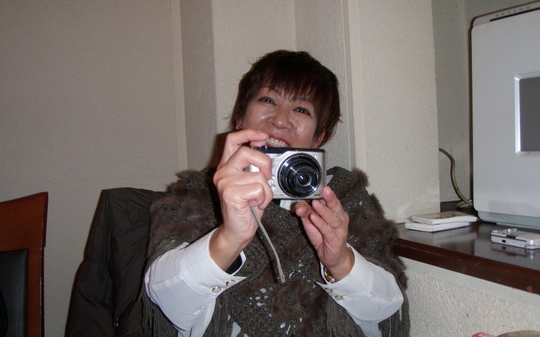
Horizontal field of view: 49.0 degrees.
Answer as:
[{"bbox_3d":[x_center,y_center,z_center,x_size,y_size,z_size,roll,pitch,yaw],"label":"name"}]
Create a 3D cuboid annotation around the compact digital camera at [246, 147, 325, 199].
[{"bbox_3d":[0.019,0.009,0.733,0.102,0.060,0.050,1,10,-10],"label":"compact digital camera"}]

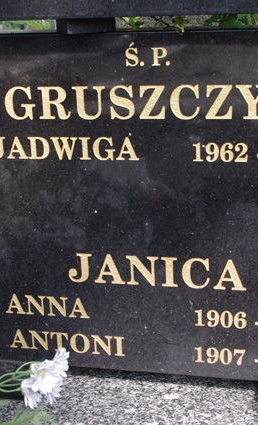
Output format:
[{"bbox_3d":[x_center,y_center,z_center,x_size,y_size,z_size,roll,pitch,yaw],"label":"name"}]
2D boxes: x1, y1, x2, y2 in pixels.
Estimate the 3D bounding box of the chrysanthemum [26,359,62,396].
[{"bbox_3d":[-0.127,0.246,1.110,0.047,0.048,0.030,4,-16,19],"label":"chrysanthemum"}]

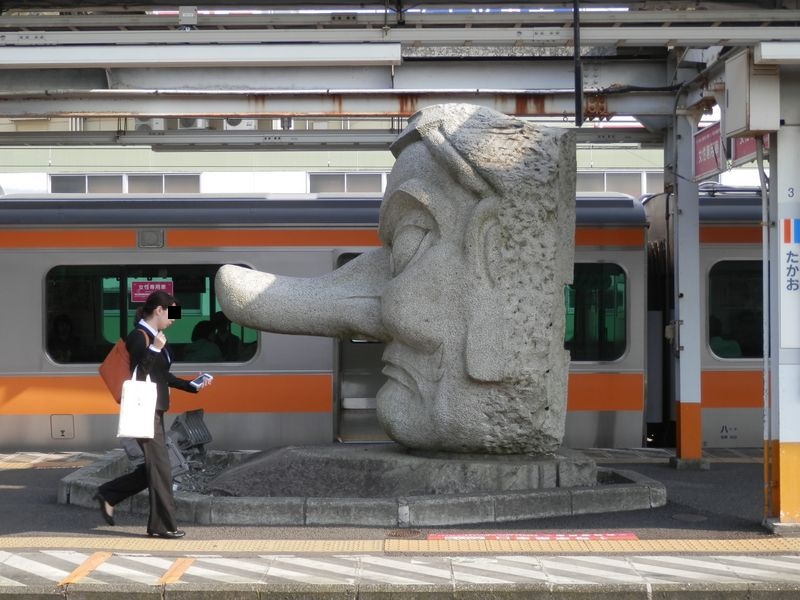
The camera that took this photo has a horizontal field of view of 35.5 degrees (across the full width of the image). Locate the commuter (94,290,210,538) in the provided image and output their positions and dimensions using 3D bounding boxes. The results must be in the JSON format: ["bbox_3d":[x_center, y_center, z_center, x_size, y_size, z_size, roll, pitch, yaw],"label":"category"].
[{"bbox_3d":[-1.530,0.710,7.750,0.720,1.520,0.500,0,0,1],"label":"commuter"}]

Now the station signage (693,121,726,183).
[{"bbox_3d":[2.455,-1.170,9.930,0.060,0.400,1.170,0,0,1],"label":"station signage"}]

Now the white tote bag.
[{"bbox_3d":[-1.585,0.630,7.560,0.240,0.430,0.090,3,0,0],"label":"white tote bag"}]

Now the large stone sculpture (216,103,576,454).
[{"bbox_3d":[-0.050,-0.160,9.500,2.680,2.600,1.400,0,0,2],"label":"large stone sculpture"}]

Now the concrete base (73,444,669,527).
[{"bbox_3d":[-0.260,1.300,9.450,4.360,0.320,2.800,0,0,1],"label":"concrete base"}]

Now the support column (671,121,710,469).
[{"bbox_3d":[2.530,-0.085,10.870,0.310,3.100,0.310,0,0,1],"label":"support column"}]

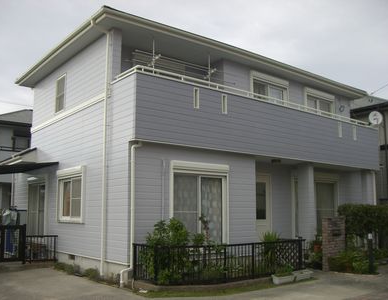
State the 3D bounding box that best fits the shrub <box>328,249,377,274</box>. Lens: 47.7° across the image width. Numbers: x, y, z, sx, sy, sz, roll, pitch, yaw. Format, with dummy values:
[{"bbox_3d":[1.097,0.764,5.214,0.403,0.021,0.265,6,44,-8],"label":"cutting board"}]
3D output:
[{"bbox_3d":[4.338,3.016,12.005,0.750,0.580,1.050,7,-11,-37],"label":"shrub"}]

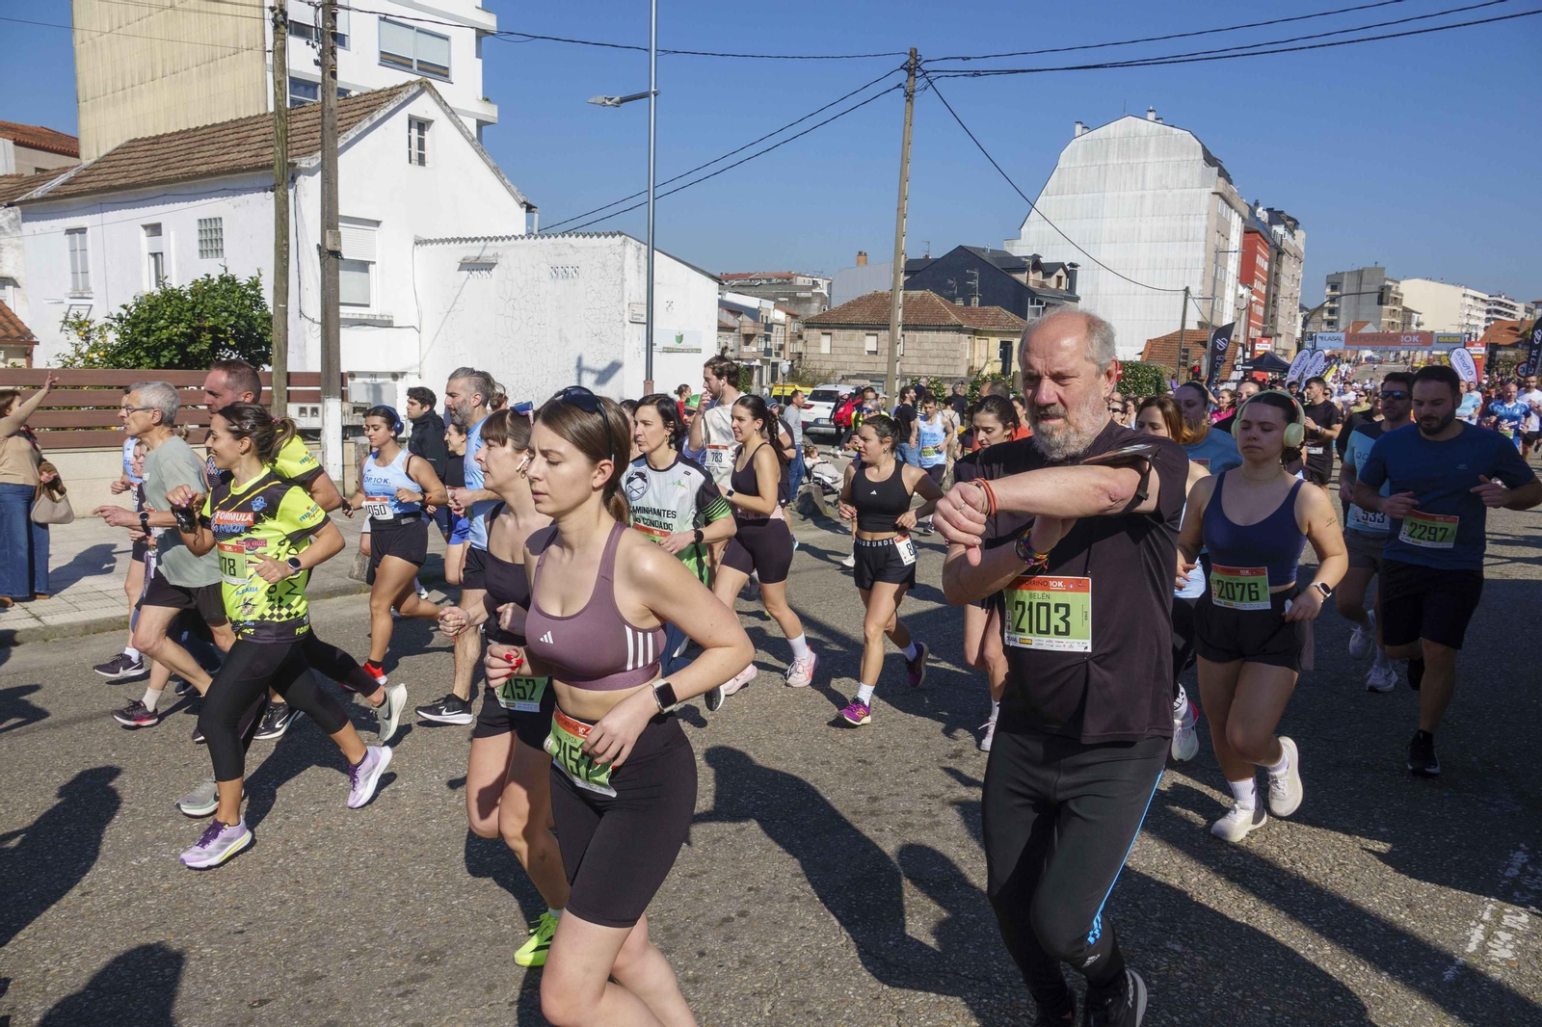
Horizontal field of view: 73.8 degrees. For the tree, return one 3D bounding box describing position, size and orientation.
[{"bbox_3d":[-7.900,-1.600,13.300,2.400,2.900,2.600,9,11,44],"label":"tree"}]

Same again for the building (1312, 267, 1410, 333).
[{"bbox_3d":[145.744,-49.273,253.038,13.000,22.000,16.000,-4,9,-34],"label":"building"}]

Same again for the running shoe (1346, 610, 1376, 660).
[{"bbox_3d":[3.335,0.690,5.800,0.110,0.280,0.130,27,14,40],"label":"running shoe"}]

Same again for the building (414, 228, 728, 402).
[{"bbox_3d":[-4.203,-3.272,20.762,5.900,4.285,2.750,7,10,34],"label":"building"}]

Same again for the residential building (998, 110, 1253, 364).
[{"bbox_3d":[36.000,-24.400,103.500,19.500,27.000,21.000,6,9,31],"label":"residential building"}]

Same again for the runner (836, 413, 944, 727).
[{"bbox_3d":[0.585,0.285,5.200,0.520,1.600,0.680,7,9,35],"label":"runner"}]

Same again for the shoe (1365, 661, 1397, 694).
[{"bbox_3d":[3.281,0.883,5.520,0.290,0.130,0.110,-6,10,-42],"label":"shoe"}]

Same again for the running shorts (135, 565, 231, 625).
[{"bbox_3d":[-2.900,0.370,5.050,0.380,0.360,0.370,-5,10,-42],"label":"running shorts"}]

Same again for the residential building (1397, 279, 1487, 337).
[{"bbox_3d":[185.400,-54.500,288.000,19.000,19.000,27.000,9,11,44],"label":"residential building"}]

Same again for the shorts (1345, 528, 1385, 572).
[{"bbox_3d":[3.380,0.190,5.700,0.380,0.330,0.330,7,9,35],"label":"shorts"}]

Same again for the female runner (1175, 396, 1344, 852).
[{"bbox_3d":[1.729,0.352,3.620,0.540,1.600,0.620,7,10,39],"label":"female runner"}]

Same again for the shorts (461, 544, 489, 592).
[{"bbox_3d":[-1.325,0.215,4.970,0.340,0.360,0.400,-6,10,-42],"label":"shorts"}]

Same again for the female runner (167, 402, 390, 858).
[{"bbox_3d":[-1.704,0.415,3.618,0.500,1.563,0.800,8,10,37],"label":"female runner"}]

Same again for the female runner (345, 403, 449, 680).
[{"bbox_3d":[-2.088,0.186,5.718,0.500,1.558,0.710,8,10,37],"label":"female runner"}]

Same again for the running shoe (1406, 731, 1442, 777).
[{"bbox_3d":[2.888,1.061,4.541,0.113,0.122,0.290,7,9,32],"label":"running shoe"}]

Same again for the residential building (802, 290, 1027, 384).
[{"bbox_3d":[9.066,-10.625,64.112,12.300,6.500,8.200,5,9,22],"label":"residential building"}]

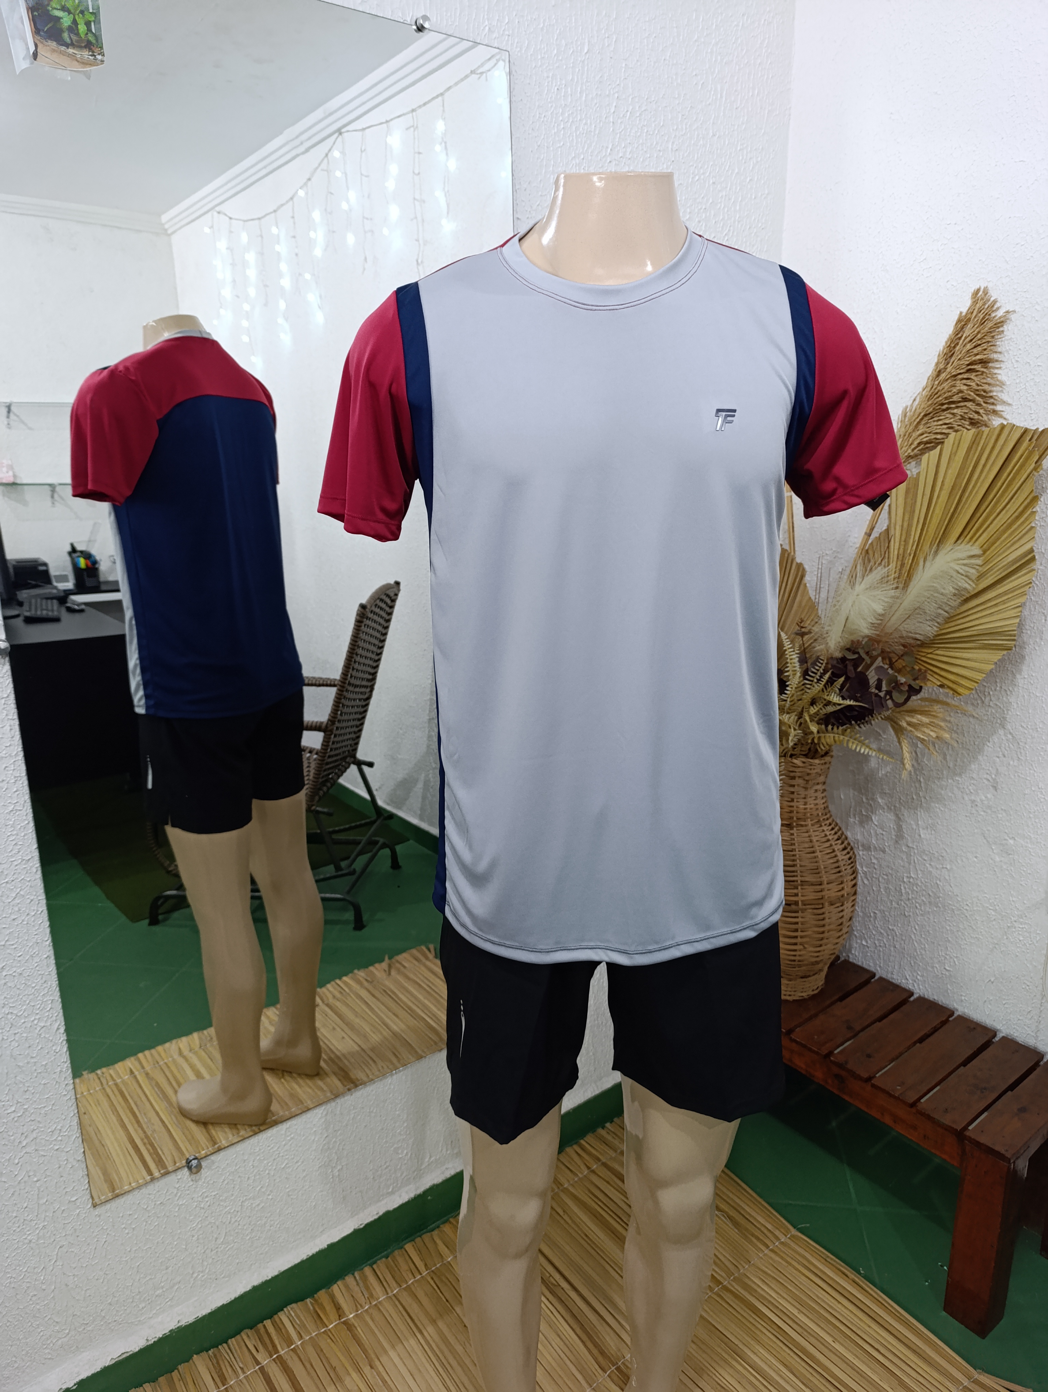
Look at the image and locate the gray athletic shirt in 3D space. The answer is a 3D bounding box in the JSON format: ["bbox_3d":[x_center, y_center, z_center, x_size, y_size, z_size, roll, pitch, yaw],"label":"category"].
[{"bbox_3d":[0.084,-0.100,0.908,0.540,0.680,0.295,-2,15,-5],"label":"gray athletic shirt"}]

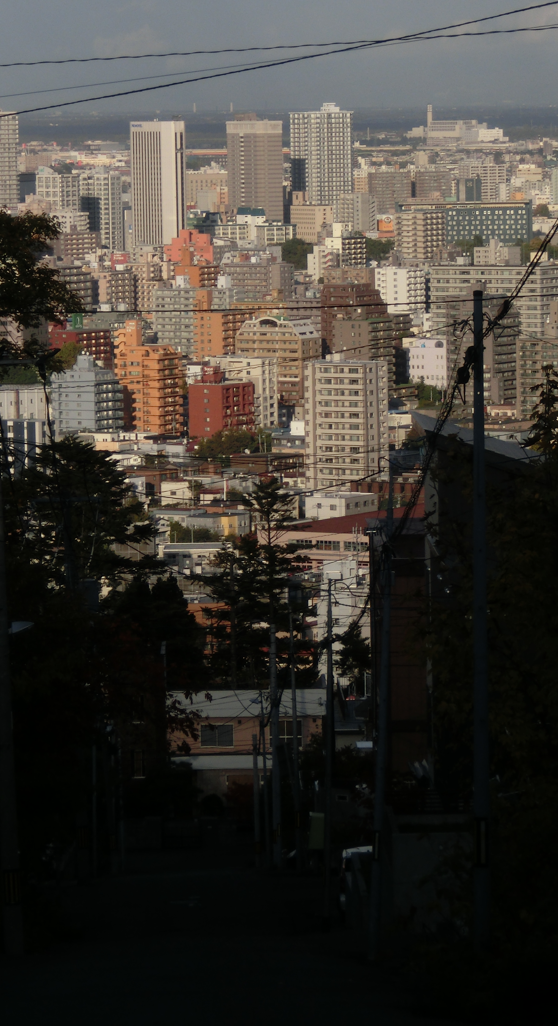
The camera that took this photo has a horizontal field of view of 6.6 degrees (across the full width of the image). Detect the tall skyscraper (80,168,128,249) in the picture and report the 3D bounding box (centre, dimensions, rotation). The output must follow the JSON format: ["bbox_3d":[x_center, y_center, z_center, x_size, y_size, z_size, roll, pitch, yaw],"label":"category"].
[{"bbox_3d":[-106.428,-178.696,2949.691,21.087,60.361,15.746,2,6,30],"label":"tall skyscraper"}]

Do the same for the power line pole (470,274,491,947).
[{"bbox_3d":[2.410,1.321,58.151,0.200,7.948,0.200,-1,5,0],"label":"power line pole"}]

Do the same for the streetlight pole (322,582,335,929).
[{"bbox_3d":[0.996,4.844,97.683,0.190,7.169,0.190,1,5,0],"label":"streetlight pole"}]

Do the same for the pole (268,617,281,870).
[{"bbox_3d":[-0.149,9.299,193.568,0.320,9.848,0.320,-1,5,0],"label":"pole"}]

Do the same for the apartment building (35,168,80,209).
[{"bbox_3d":[-140.913,-194.887,3102.576,16.500,51.153,25.000,2,6,26],"label":"apartment building"}]

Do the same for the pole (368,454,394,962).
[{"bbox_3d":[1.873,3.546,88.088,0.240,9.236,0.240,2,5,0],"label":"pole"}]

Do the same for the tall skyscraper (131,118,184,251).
[{"bbox_3d":[-73.327,-197.093,2987.040,29.220,86.812,16.708,1,6,22],"label":"tall skyscraper"}]

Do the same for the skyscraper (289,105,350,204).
[{"bbox_3d":[30.148,-236.530,3387.212,31.136,97.822,35.165,2,6,30],"label":"skyscraper"}]

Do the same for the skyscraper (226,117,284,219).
[{"bbox_3d":[-14.519,-211.942,3171.975,24.500,92.637,27.000,-6,7,-43],"label":"skyscraper"}]

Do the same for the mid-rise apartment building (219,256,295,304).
[{"bbox_3d":[-8.974,-100.722,2203.585,29.000,28.516,13.500,2,6,27],"label":"mid-rise apartment building"}]

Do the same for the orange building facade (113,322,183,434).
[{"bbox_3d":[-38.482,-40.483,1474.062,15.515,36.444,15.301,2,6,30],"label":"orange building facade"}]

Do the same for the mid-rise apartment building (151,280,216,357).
[{"bbox_3d":[-35.195,-81.095,2054.881,34.659,30.540,12.070,2,6,28],"label":"mid-rise apartment building"}]

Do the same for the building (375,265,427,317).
[{"bbox_3d":[53.149,-97.296,2130.140,15.500,22.227,17.000,2,6,28],"label":"building"}]

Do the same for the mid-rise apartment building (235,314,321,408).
[{"bbox_3d":[0.278,-49.364,1608.307,24.039,30.580,14.235,2,6,28],"label":"mid-rise apartment building"}]

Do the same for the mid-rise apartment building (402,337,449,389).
[{"bbox_3d":[53.323,-51.602,1690.609,17.800,18.503,13.000,2,6,27],"label":"mid-rise apartment building"}]

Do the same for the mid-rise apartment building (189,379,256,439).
[{"bbox_3d":[-16.627,-29.031,1436.402,11.300,19.573,18.000,2,6,31],"label":"mid-rise apartment building"}]

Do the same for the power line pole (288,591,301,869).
[{"bbox_3d":[0.554,7.769,173.562,0.220,9.984,0.220,-2,5,0],"label":"power line pole"}]

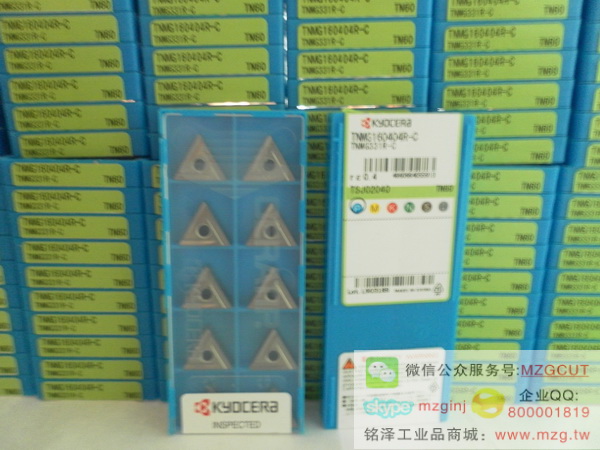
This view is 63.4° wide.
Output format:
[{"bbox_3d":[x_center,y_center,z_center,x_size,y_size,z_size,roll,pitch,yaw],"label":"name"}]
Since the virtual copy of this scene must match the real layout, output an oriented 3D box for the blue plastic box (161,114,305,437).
[{"bbox_3d":[-0.020,0.017,0.156,0.044,0.103,0.009,0,8,-1],"label":"blue plastic box"}]

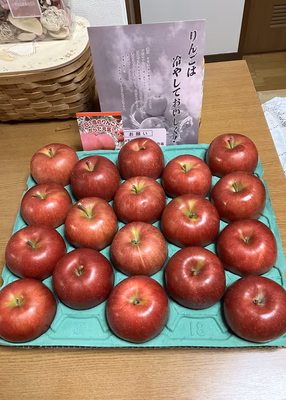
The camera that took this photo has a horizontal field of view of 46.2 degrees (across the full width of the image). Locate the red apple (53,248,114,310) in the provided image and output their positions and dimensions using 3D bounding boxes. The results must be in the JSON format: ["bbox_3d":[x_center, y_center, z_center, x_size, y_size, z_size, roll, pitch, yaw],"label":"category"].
[{"bbox_3d":[-0.089,0.116,0.501,0.090,0.078,0.090,-2,56,5],"label":"red apple"}]

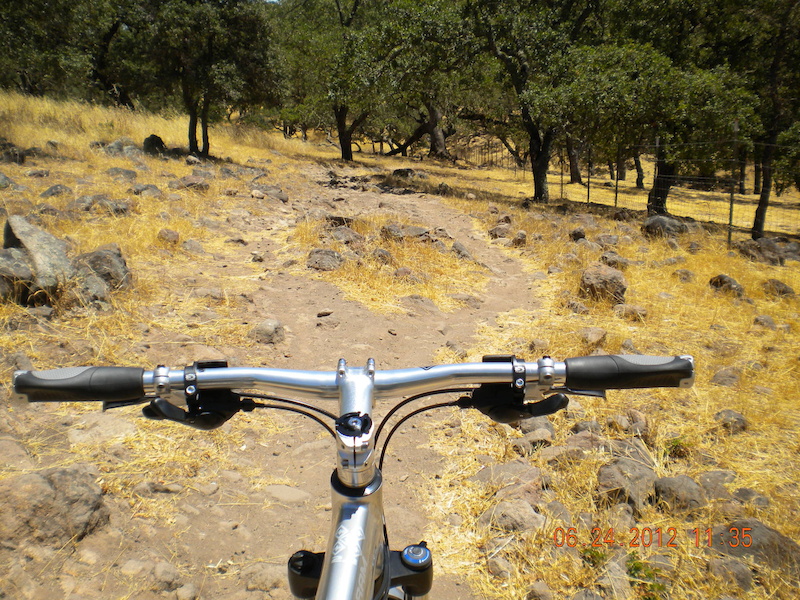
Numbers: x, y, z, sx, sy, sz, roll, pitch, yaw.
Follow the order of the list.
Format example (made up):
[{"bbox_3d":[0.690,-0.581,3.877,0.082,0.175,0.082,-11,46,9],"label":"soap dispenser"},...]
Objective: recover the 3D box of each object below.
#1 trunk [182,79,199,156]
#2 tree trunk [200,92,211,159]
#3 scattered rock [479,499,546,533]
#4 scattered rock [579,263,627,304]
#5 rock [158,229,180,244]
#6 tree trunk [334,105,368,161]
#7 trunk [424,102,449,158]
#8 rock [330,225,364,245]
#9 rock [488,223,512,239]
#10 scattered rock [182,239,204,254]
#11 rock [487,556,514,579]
[{"bbox_3d":[-5.698,-4.991,22.000,0.400,2.000,0.360,-3,10,-14],"label":"trunk"},{"bbox_3d":[-4.809,-4.314,20.000,0.250,1.530,0.220,-1,12,0],"label":"tree trunk"},{"bbox_3d":[0.373,0.714,2.680,0.220,0.100,0.170,0,10,0],"label":"scattered rock"},{"bbox_3d":[1.602,-0.131,6.400,0.370,0.280,0.330,3,10,14],"label":"scattered rock"},{"bbox_3d":[-2.479,-0.683,8.700,0.230,0.140,0.190,-3,10,-16],"label":"rock"},{"bbox_3d":[-1.469,-5.073,24.500,1.000,1.700,0.600,-1,10,-3],"label":"tree trunk"},{"bbox_3d":[1.489,-6.956,33.000,0.950,2.400,0.750,0,10,0],"label":"trunk"},{"bbox_3d":[-0.552,-0.688,8.500,0.360,0.180,0.290,0,10,0],"label":"rock"},{"bbox_3d":[1.318,-0.899,10.613,0.315,0.212,0.252,1,10,7],"label":"rock"},{"bbox_3d":[-1.966,-0.509,7.700,0.210,0.125,0.170,-1,12,0],"label":"scattered rock"},{"bbox_3d":[0.292,0.773,2.335,0.076,0.072,0.065,1,10,8],"label":"rock"}]

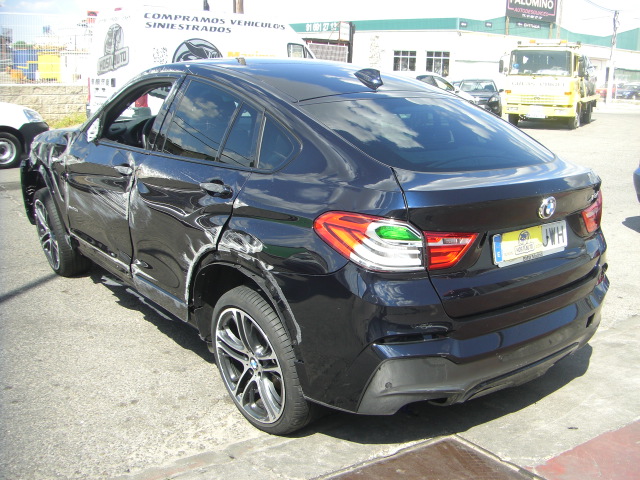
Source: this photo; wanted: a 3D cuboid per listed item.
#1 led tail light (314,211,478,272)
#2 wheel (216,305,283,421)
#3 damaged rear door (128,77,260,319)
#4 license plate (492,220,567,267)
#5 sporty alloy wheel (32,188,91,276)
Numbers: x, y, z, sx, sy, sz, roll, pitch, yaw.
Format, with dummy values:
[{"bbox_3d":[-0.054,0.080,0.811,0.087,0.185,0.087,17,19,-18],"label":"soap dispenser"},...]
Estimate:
[{"bbox_3d":[0.289,-0.019,2.684,0.470,0.176,0.451,-10,19,-38],"label":"led tail light"},{"bbox_3d":[-0.231,0.551,3.195,0.250,0.580,0.580,-10,18,-38],"label":"wheel"},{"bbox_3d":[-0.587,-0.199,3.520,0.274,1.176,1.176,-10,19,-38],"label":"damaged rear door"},{"bbox_3d":[0.898,0.006,2.965,0.525,0.118,0.025,-10,7,-38],"label":"license plate"},{"bbox_3d":[-1.942,-0.045,5.269,0.240,0.660,0.660,-10,18,-38],"label":"sporty alloy wheel"}]

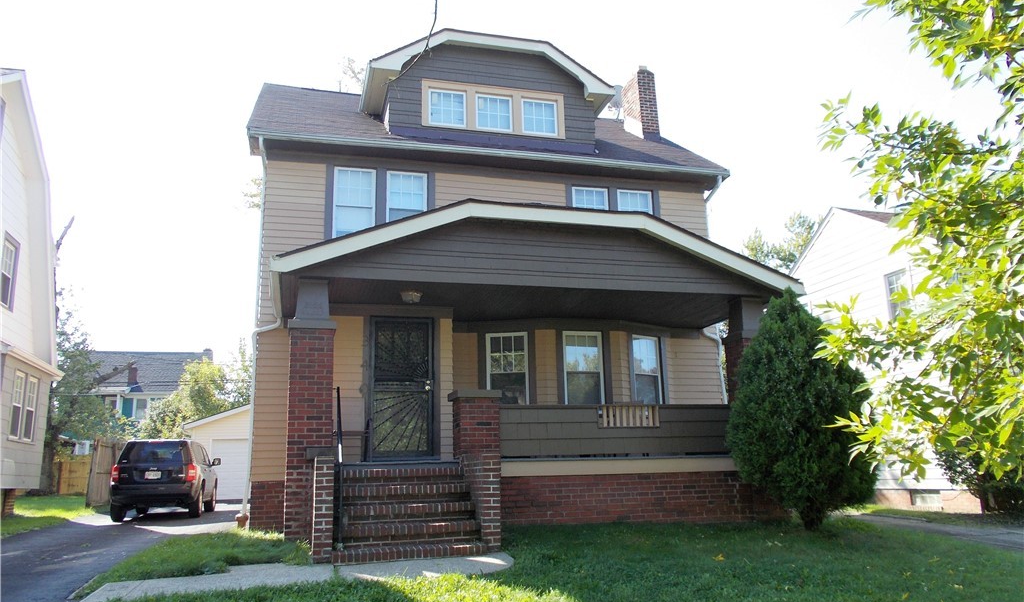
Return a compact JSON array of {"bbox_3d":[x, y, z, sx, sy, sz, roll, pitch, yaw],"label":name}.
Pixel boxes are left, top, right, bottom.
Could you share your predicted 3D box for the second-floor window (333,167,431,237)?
[{"bbox_3d":[-2.084,-1.462,12.249,1.518,1.300,0.120,2,-14,-16],"label":"second-floor window"}]

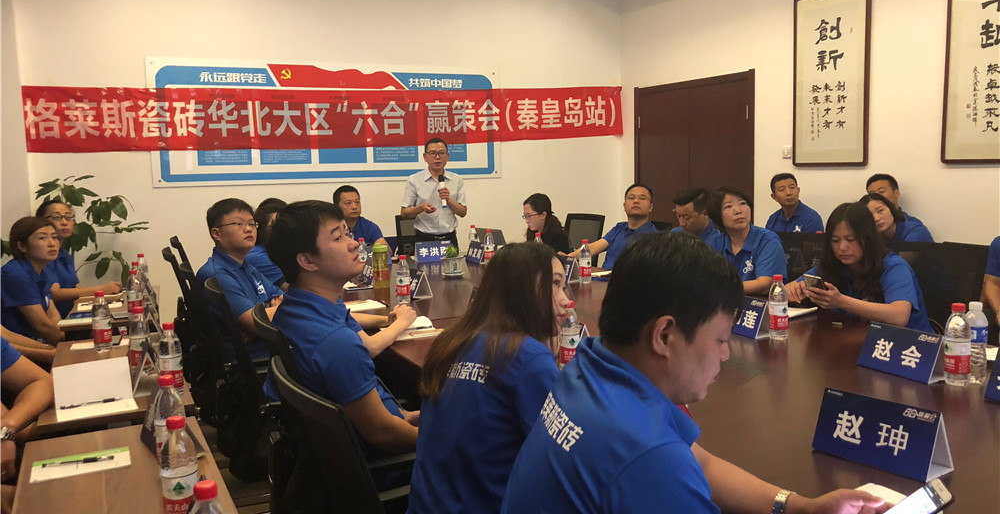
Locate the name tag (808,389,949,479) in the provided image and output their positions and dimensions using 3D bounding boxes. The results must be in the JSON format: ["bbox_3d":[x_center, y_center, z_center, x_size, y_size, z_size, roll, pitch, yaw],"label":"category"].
[{"bbox_3d":[0.816,0.369,1.736,0.107,0.131,0.253,-6,8,-36],"label":"name tag"}]

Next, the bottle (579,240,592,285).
[{"bbox_3d":[0.468,0.024,4.407,0.067,0.228,0.067,-1,6,0],"label":"bottle"}]

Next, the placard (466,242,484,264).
[{"bbox_3d":[-0.139,-0.024,5.344,0.105,0.129,0.250,-4,7,-21],"label":"placard"}]

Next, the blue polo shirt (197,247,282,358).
[{"bbox_3d":[-1.180,0.250,3.650,0.330,0.570,0.460,0,7,8],"label":"blue polo shirt"}]

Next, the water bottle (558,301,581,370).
[{"bbox_3d":[0.216,0.249,2.474,0.067,0.228,0.067,-1,6,0],"label":"water bottle"}]

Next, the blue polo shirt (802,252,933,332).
[{"bbox_3d":[1.494,0.176,3.280,0.330,0.530,0.470,-7,9,-42],"label":"blue polo shirt"}]

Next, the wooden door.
[{"bbox_3d":[1.781,-0.585,7.606,0.080,2.120,1.720,-5,7,-25],"label":"wooden door"}]

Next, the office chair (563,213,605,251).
[{"bbox_3d":[0.419,0.241,5.498,0.600,1.030,0.580,-5,7,-25],"label":"office chair"}]

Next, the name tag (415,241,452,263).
[{"bbox_3d":[-0.453,-0.037,5.551,0.253,0.131,0.103,-4,7,-21],"label":"name tag"}]

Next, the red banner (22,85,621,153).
[{"bbox_3d":[-1.121,-1.223,6.982,5.181,0.495,0.030,-5,8,-25],"label":"red banner"}]

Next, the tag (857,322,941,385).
[{"bbox_3d":[1.210,0.280,2.417,0.105,0.129,0.250,-4,7,-23],"label":"tag"}]

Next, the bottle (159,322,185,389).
[{"bbox_3d":[-0.959,0.306,2.375,0.066,0.228,0.066,-5,7,-25],"label":"bottle"}]

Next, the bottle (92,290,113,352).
[{"bbox_3d":[-1.486,0.240,3.022,0.066,0.228,0.066,-5,7,-25],"label":"bottle"}]

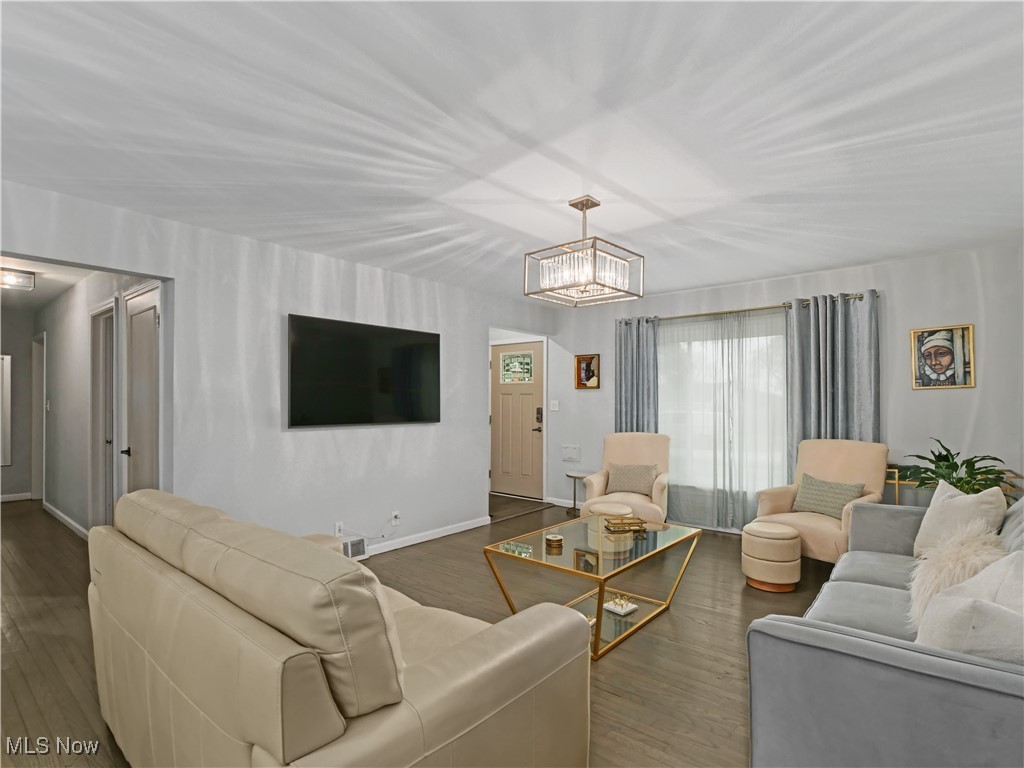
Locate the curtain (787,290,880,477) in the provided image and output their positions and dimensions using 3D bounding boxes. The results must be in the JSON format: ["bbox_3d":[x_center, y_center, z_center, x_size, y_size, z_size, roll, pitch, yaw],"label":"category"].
[{"bbox_3d":[2.714,0.328,4.022,0.657,2.165,0.130,-1,-1,38],"label":"curtain"}]

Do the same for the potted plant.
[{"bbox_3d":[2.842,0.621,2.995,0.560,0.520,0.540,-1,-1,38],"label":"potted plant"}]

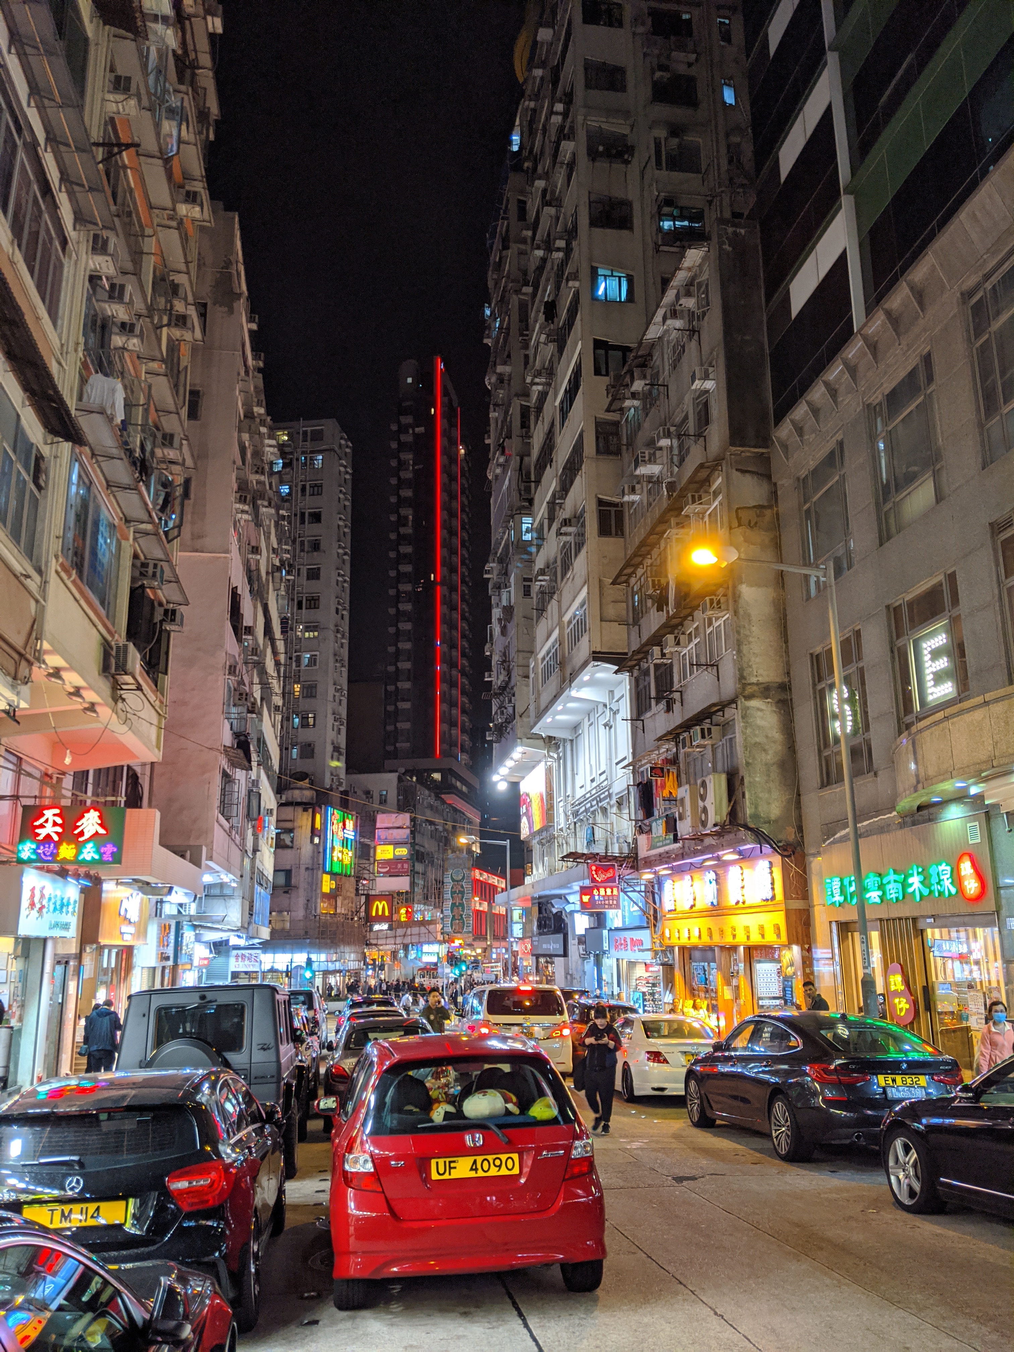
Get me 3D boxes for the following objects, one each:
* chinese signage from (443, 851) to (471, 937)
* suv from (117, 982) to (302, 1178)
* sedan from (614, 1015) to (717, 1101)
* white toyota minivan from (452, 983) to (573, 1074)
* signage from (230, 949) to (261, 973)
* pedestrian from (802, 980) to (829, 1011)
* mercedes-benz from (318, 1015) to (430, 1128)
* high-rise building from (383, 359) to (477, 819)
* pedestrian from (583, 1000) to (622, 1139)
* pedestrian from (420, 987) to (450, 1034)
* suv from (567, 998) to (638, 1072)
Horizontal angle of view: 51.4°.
[{"bbox_3d":[-4.802,21.046,102.000,2.700,8.200,0.400,-3,-16,9],"label":"chinese signage"},{"bbox_3d":[-3.339,4.632,12.430,1.810,1.950,4.680,1,-16,-8],"label":"suv"},{"bbox_3d":[2.568,6.490,18.304,1.780,1.440,4.730,1,-16,-7],"label":"sedan"},{"bbox_3d":[0.055,7.325,21.895,1.840,1.890,4.860,1,-16,-8],"label":"white toyota minivan"},{"bbox_3d":[-10.660,11.629,43.000,1.250,1.000,0.150,1,-16,-8],"label":"signage"},{"bbox_3d":[4.683,5.468,15.770,0.400,1.720,0.520,11,-19,-36],"label":"pedestrian"},{"bbox_3d":[-1.807,5.850,15.818,1.790,1.430,4.660,2,-16,-9],"label":"mercedes-benz"},{"bbox_3d":[-11.631,0.288,172.583,10.800,100.000,22.000,-4,-16,10],"label":"high-rise building"},{"bbox_3d":[1.208,5.136,13.845,0.520,1.620,0.420,-2,-16,4],"label":"pedestrian"},{"bbox_3d":[-1.187,6.062,17.363,0.520,1.770,0.380,4,-16,-16],"label":"pedestrian"},{"bbox_3d":[2.163,8.516,25.510,1.800,1.530,4.400,1,-16,-8],"label":"suv"}]

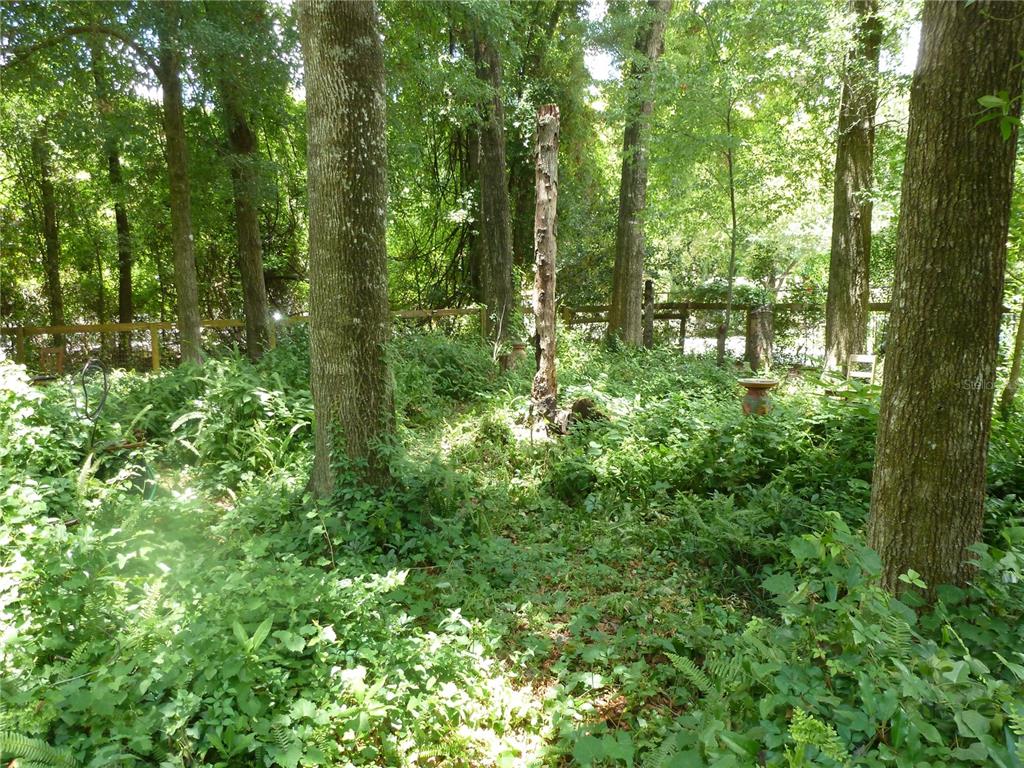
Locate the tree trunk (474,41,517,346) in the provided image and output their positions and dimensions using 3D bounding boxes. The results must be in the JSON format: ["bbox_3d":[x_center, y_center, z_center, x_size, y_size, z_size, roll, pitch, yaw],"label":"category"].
[{"bbox_3d":[-0.291,-3.225,11.962,0.500,5.275,0.460,-2,8,0],"label":"tree trunk"}]

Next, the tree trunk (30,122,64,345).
[{"bbox_3d":[-9.011,-2.767,13.800,0.300,4.250,0.300,0,9,0],"label":"tree trunk"}]

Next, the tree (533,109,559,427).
[{"bbox_3d":[0.373,-1.257,7.800,0.270,3.468,0.260,0,8,0],"label":"tree"}]

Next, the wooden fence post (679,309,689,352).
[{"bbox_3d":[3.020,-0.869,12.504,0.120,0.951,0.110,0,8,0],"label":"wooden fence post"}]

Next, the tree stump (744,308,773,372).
[{"bbox_3d":[3.945,-0.690,11.317,0.370,1.086,0.350,0,8,0],"label":"tree stump"}]

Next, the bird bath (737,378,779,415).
[{"bbox_3d":[2.769,0.181,8.008,0.450,0.469,0.450,0,8,0],"label":"bird bath"}]

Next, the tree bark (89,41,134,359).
[{"bbox_3d":[-7.198,-3.235,12.870,0.270,5.650,0.250,0,8,0],"label":"tree bark"}]

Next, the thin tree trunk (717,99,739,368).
[{"bbox_3d":[3.461,-2.338,11.383,0.200,4.277,0.170,-1,8,0],"label":"thin tree trunk"}]

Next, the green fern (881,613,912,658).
[{"bbox_3d":[1.528,1.004,2.822,0.130,0.186,0.120,0,8,0],"label":"green fern"}]

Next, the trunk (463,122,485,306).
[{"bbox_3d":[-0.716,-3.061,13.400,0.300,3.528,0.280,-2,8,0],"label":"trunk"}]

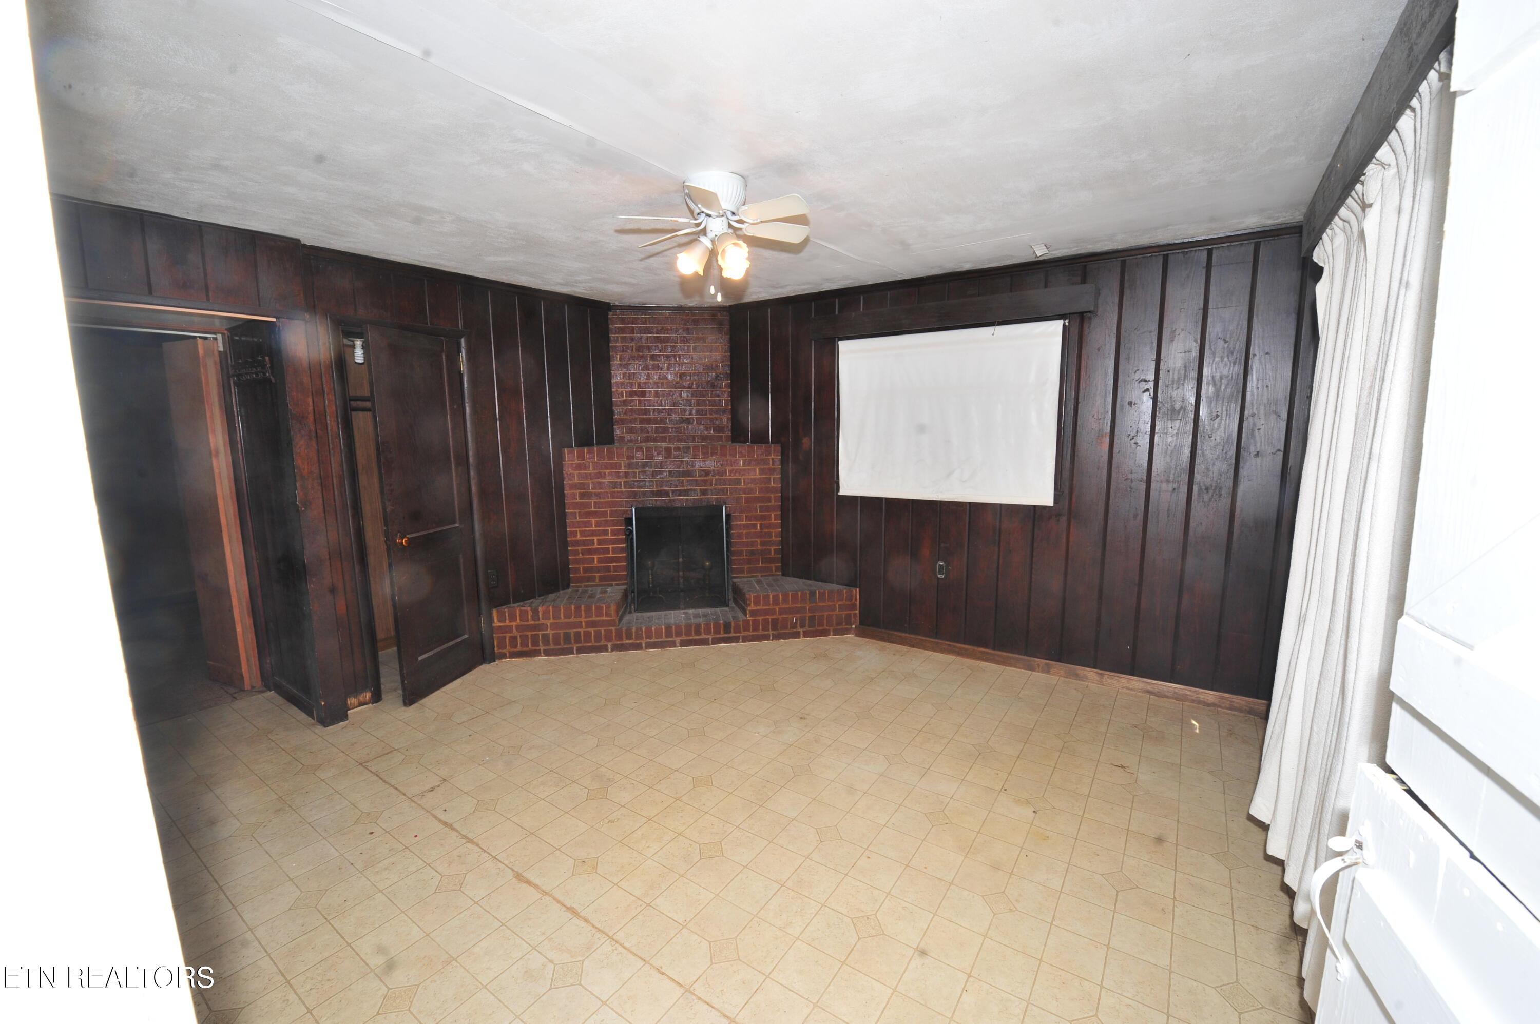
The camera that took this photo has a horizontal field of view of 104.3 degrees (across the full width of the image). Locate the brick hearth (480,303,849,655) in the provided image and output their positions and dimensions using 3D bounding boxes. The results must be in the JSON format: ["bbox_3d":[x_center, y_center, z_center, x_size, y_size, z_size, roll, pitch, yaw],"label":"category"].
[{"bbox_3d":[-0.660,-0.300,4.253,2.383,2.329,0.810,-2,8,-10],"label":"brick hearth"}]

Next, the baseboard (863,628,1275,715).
[{"bbox_3d":[1.562,0.909,3.583,2.253,0.088,0.024,5,10,32],"label":"baseboard"}]

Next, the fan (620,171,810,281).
[{"bbox_3d":[-0.204,-1.044,2.229,0.755,0.324,0.755,5,10,33],"label":"fan"}]

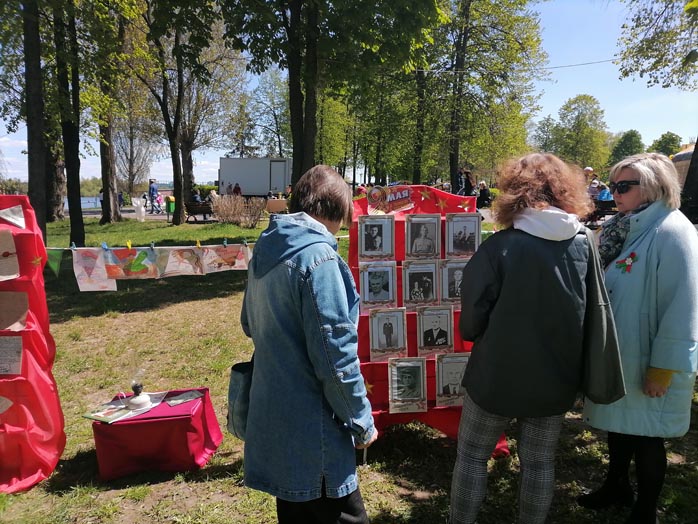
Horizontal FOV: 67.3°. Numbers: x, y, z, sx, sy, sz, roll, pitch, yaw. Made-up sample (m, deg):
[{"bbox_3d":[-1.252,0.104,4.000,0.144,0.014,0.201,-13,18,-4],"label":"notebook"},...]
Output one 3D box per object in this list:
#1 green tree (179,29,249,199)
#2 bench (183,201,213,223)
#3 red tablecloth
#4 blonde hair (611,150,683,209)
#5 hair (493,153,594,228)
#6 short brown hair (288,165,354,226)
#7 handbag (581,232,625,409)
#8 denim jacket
[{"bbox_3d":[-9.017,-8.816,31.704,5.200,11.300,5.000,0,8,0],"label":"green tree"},{"bbox_3d":[-5.938,-2.069,21.700,1.700,0.820,0.650,2,8,15],"label":"bench"},{"bbox_3d":[-1.053,0.947,2.930,0.570,0.330,0.430,-1,8,-7],"label":"red tablecloth"},{"bbox_3d":[1.197,-0.325,2.120,0.265,0.230,0.225,0,8,2],"label":"blonde hair"},{"bbox_3d":[0.627,-0.230,1.690,0.310,0.240,0.275,-2,8,-14],"label":"hair"},{"bbox_3d":[-0.089,-0.216,1.700,0.215,0.205,0.190,-7,11,-41],"label":"short brown hair"},{"bbox_3d":[0.847,0.180,1.760,0.140,0.560,0.280,2,8,15],"label":"handbag"},{"bbox_3d":[-0.144,0.293,1.700,0.500,0.860,0.370,8,11,44],"label":"denim jacket"}]

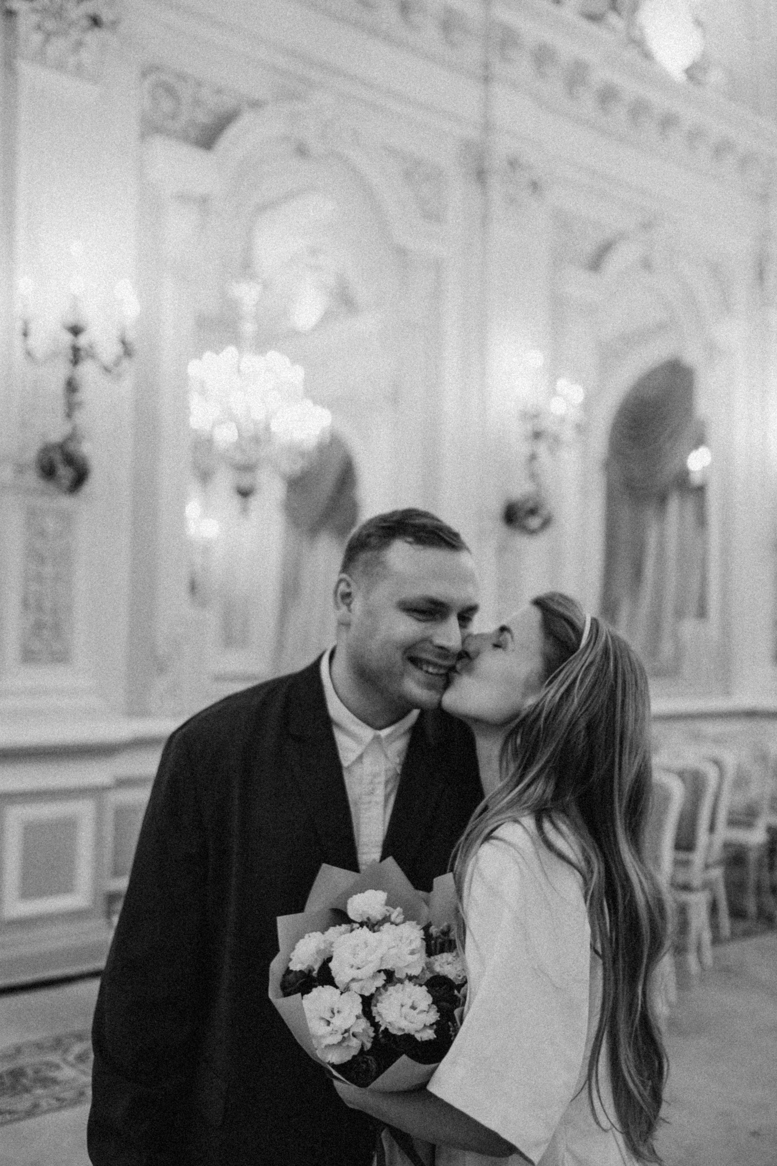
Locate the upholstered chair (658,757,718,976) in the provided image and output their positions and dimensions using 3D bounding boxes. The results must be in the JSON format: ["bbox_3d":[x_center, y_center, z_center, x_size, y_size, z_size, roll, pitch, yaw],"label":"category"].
[{"bbox_3d":[1.375,1.400,5.780,0.500,1.020,0.560,-1,-4,32],"label":"upholstered chair"}]

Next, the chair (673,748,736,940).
[{"bbox_3d":[1.652,1.441,6.384,0.500,1.020,0.560,-1,-4,32],"label":"chair"}]

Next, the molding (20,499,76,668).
[{"bbox_3d":[-1.646,0.008,5.488,0.252,0.778,0.050,4,-4,-40],"label":"molding"}]

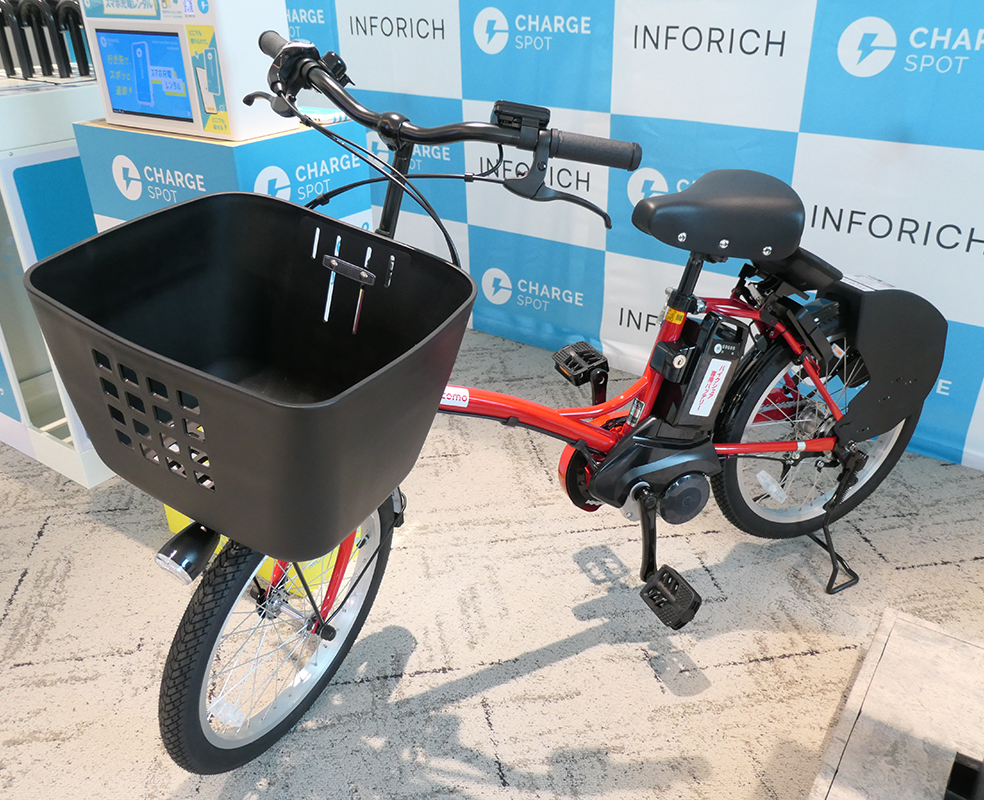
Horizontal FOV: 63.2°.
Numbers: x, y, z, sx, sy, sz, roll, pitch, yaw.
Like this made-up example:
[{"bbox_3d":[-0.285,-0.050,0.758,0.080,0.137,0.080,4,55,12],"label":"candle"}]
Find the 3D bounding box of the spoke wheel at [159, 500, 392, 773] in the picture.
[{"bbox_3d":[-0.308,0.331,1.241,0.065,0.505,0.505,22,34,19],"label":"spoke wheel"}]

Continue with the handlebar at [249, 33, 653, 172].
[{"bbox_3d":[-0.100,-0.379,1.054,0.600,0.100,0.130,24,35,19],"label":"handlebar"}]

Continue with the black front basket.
[{"bbox_3d":[-0.274,-0.038,0.992,0.430,0.262,0.362,23,39,18],"label":"black front basket"}]

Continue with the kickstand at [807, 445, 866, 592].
[{"bbox_3d":[0.677,0.195,1.653,0.130,0.320,0.240,-11,30,-19],"label":"kickstand"}]

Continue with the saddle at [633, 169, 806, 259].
[{"bbox_3d":[0.346,-0.289,1.267,0.275,0.115,0.200,-11,29,-19],"label":"saddle"}]

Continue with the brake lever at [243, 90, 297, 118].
[{"bbox_3d":[-0.322,-0.426,1.154,0.123,0.038,0.040,26,37,32],"label":"brake lever"}]

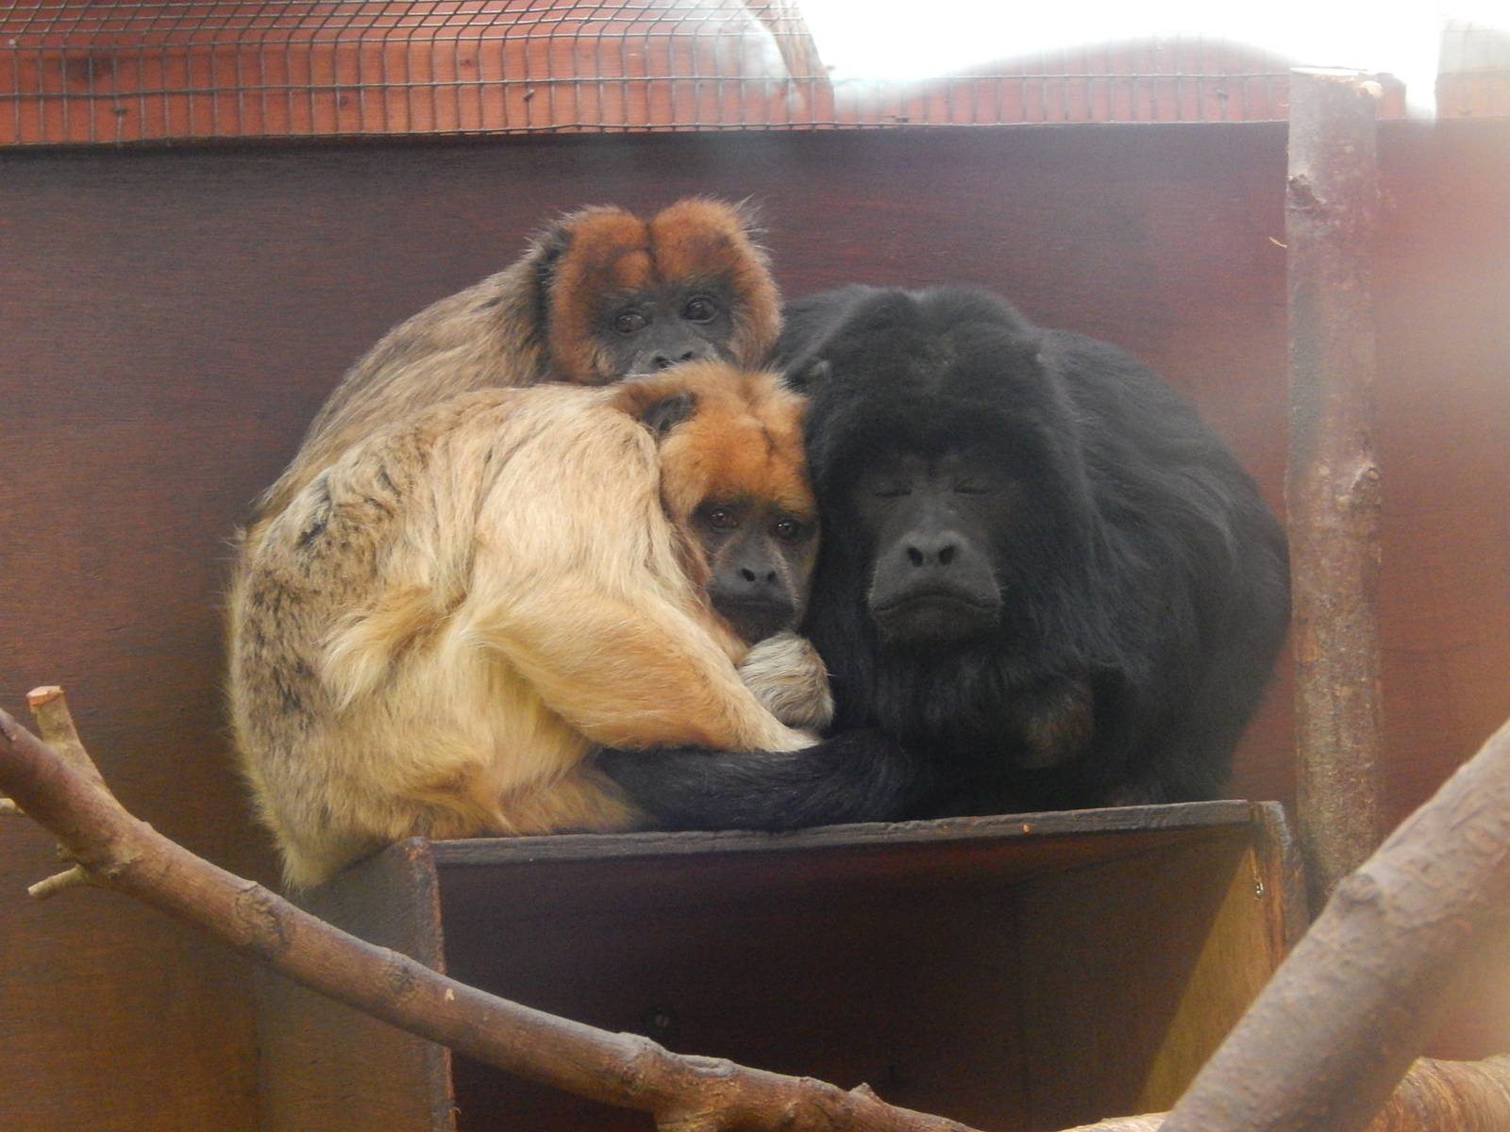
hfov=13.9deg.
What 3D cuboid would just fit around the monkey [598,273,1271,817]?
[{"bbox_3d":[0.096,0.000,3.030,0.320,0.270,0.260,-5,-8,11],"label":"monkey"}]

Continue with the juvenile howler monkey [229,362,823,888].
[{"bbox_3d":[-0.109,0.028,3.000,0.265,0.260,0.190,-5,-5,32],"label":"juvenile howler monkey"}]

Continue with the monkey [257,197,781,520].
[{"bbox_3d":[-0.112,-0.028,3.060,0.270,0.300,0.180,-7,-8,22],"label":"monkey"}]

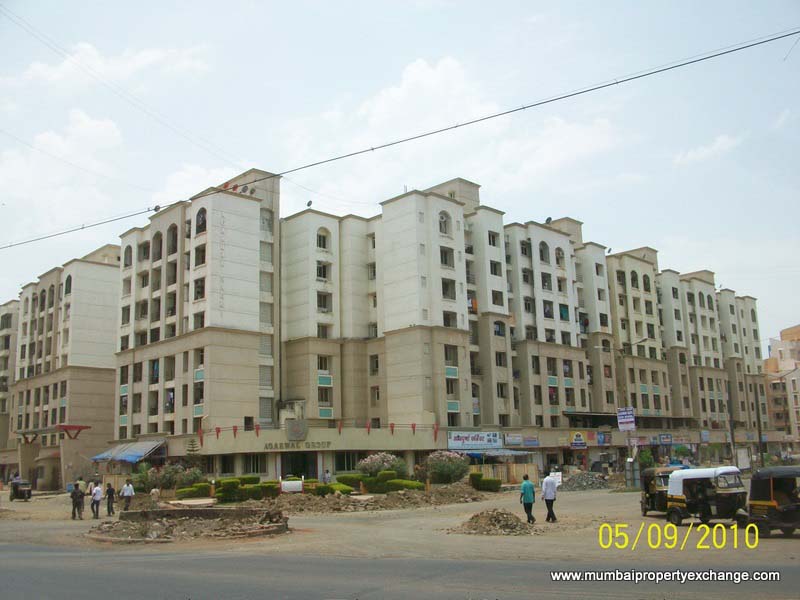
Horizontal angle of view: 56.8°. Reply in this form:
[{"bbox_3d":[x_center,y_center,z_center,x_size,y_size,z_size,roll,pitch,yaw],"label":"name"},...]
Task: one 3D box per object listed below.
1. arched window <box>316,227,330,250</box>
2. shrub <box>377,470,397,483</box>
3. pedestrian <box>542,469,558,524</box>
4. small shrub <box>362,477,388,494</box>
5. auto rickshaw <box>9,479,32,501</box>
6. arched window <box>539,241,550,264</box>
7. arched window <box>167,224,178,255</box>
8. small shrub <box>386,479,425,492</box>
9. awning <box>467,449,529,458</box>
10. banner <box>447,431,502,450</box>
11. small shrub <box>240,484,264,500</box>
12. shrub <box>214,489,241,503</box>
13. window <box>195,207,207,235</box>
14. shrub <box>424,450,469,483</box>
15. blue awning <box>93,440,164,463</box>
[{"bbox_3d":[-7.160,-5.706,68.938,1.650,2.200,0.300,10,-17,-43],"label":"arched window"},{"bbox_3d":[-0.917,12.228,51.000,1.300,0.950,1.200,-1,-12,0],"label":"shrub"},{"bbox_3d":[5.142,6.721,25.265,0.550,1.691,0.420,-3,-12,6],"label":"pedestrian"},{"bbox_3d":[-1.569,11.850,47.348,1.681,1.068,1.300,-1,-12,-2],"label":"small shrub"},{"bbox_3d":[-30.460,15.356,59.433,1.300,1.657,2.600,7,-15,-36],"label":"auto rickshaw"},{"bbox_3d":[14.992,-4.916,76.513,1.741,2.292,0.300,10,-16,-44],"label":"arched window"},{"bbox_3d":[-21.014,-5.618,68.669,0.300,2.850,2.000,10,-17,-43],"label":"arched window"},{"bbox_3d":[0.372,12.556,50.000,2.450,0.900,1.400,-1,-12,0],"label":"small shrub"},{"bbox_3d":[8.065,12.636,61.175,5.920,0.650,2.400,10,-17,-44],"label":"awning"},{"bbox_3d":[6.512,11.838,62.282,7.130,1.390,0.150,10,-17,-44],"label":"banner"},{"bbox_3d":[-9.035,11.792,45.300,1.400,0.950,1.200,-1,-12,0],"label":"small shrub"},{"bbox_3d":[-10.240,11.600,43.897,1.602,0.797,1.200,1,-12,-13],"label":"shrub"},{"bbox_3d":[-17.371,-6.972,65.081,0.250,2.280,1.750,10,-17,-44],"label":"window"},{"bbox_3d":[3.502,12.304,54.527,3.414,2.364,2.800,-2,-12,3],"label":"shrub"},{"bbox_3d":[-22.852,12.872,62.159,2.300,1.700,8.600,10,-17,-43],"label":"blue awning"}]

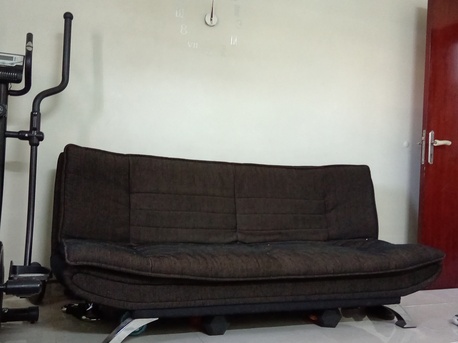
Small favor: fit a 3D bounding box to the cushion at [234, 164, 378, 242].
[{"bbox_3d":[0.439,0.205,2.913,0.890,0.480,0.170,3,-15,-19],"label":"cushion"}]

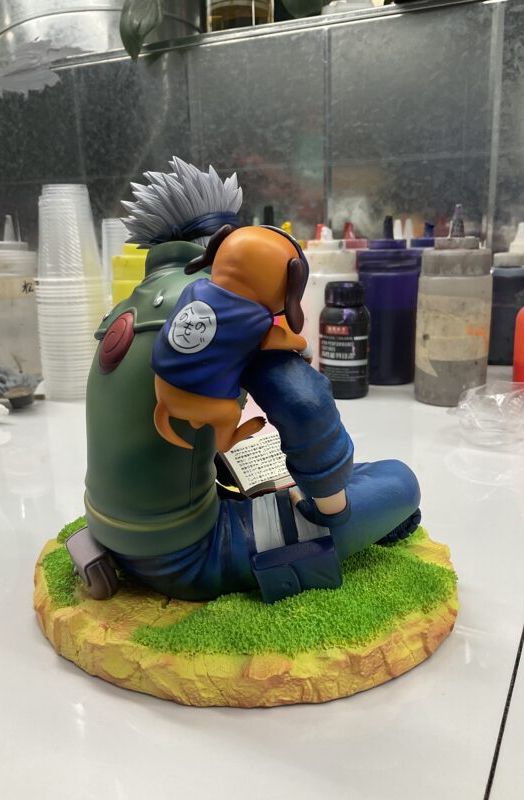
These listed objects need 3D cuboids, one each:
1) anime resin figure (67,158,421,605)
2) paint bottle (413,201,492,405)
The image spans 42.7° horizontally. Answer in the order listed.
[{"bbox_3d":[-0.014,-0.018,0.310,0.150,0.177,0.132,9,18,36],"label":"anime resin figure"},{"bbox_3d":[0.180,-0.087,0.624,0.069,0.179,0.069,-1,15,0],"label":"paint bottle"}]

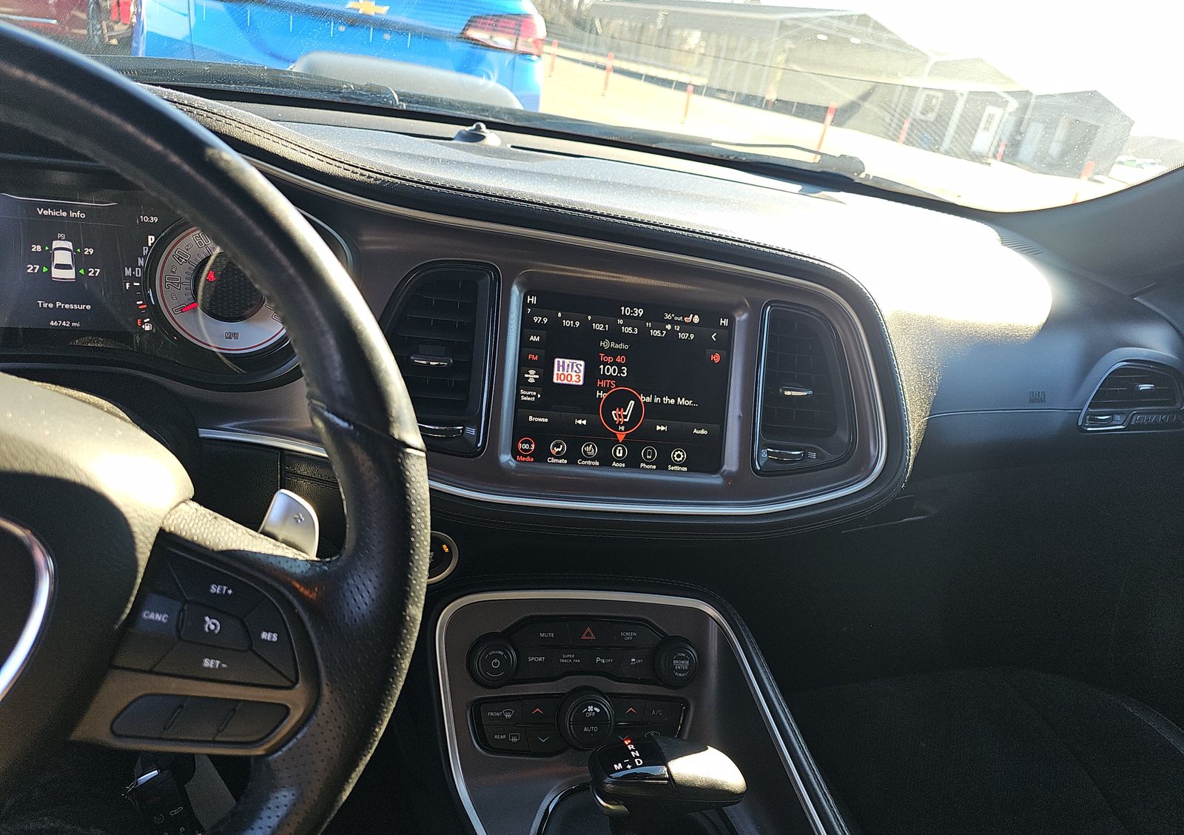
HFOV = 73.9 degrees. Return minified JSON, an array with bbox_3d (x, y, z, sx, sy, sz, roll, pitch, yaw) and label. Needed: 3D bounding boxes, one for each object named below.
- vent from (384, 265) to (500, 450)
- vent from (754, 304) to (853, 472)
[{"bbox_3d":[-0.120,-0.045,0.582,0.092,0.138,0.028,4,2,-14],"label":"vent"},{"bbox_3d":[0.175,-0.021,0.656,0.092,0.138,0.028,4,2,-14],"label":"vent"}]

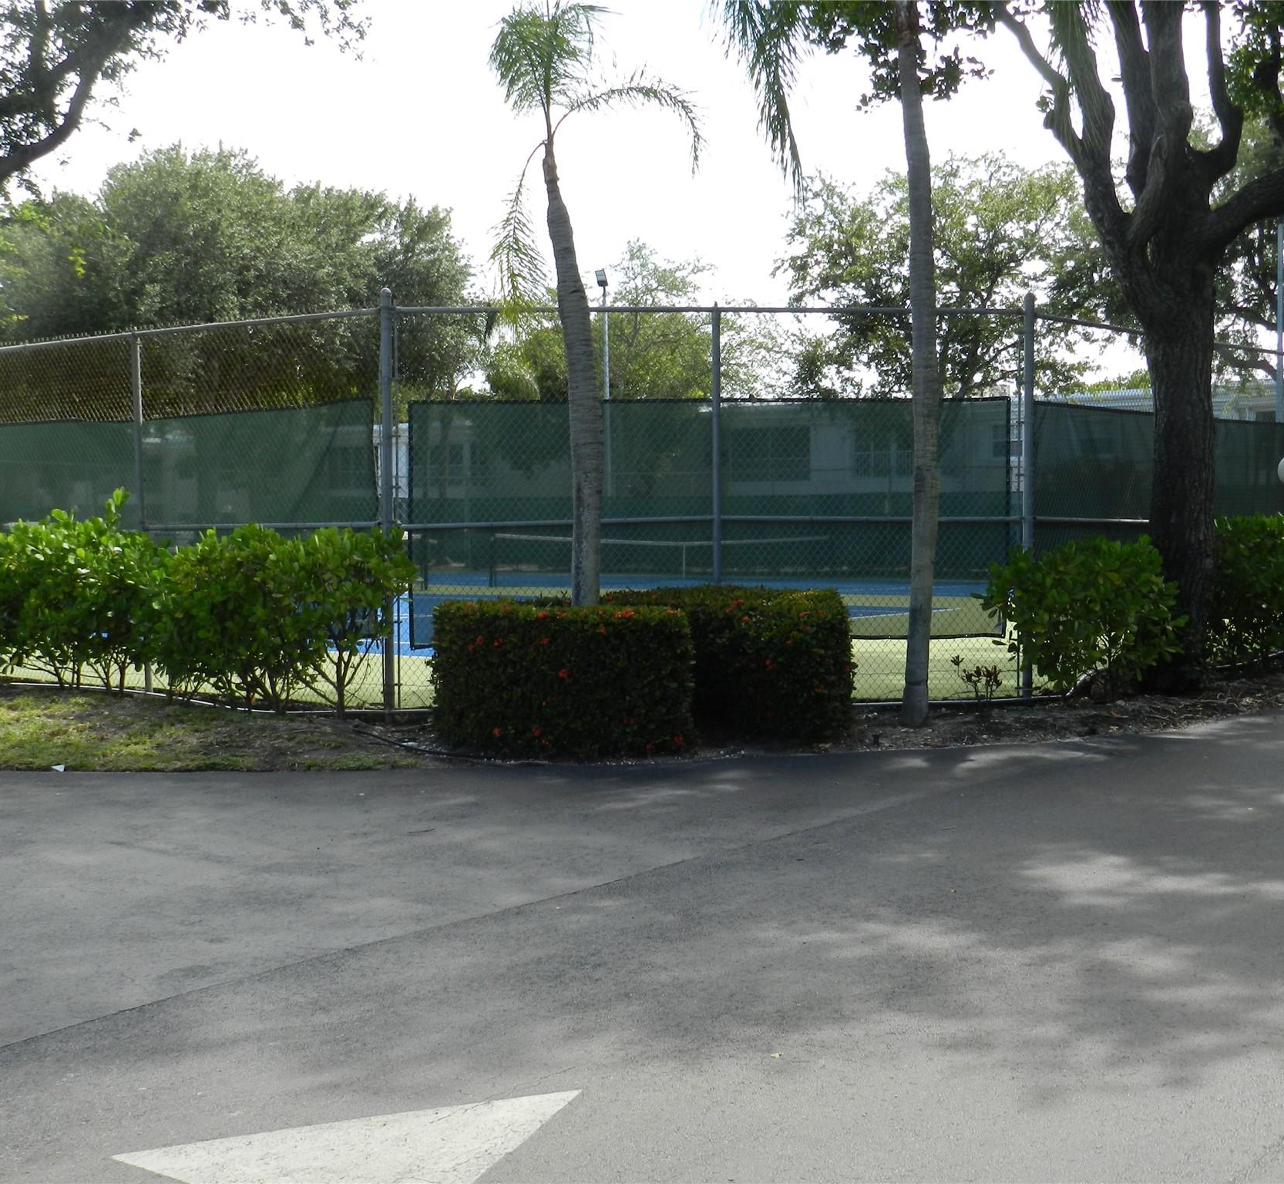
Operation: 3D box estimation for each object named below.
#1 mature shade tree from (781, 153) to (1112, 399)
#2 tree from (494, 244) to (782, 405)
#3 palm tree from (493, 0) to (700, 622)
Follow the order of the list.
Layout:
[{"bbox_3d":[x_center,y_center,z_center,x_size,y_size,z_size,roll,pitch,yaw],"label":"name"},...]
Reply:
[{"bbox_3d":[9.294,-7.027,52.758,10.070,12.520,9.300,0,2,0],"label":"mature shade tree"},{"bbox_3d":[-0.198,-6.196,56.794,9.730,10.610,9.500,0,2,0],"label":"tree"},{"bbox_3d":[-0.318,-1.636,12.043,1.480,5.170,1.600,0,2,0],"label":"palm tree"}]

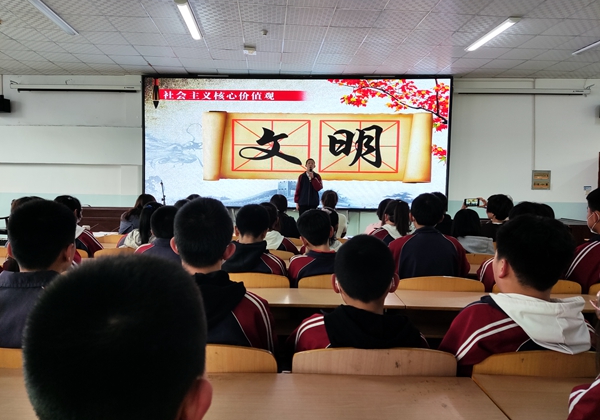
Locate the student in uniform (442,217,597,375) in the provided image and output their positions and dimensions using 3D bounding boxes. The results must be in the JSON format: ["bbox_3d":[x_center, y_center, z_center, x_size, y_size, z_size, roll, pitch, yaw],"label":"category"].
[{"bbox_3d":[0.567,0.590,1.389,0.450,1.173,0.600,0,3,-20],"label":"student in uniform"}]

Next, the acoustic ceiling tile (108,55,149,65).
[{"bbox_3d":[-3.047,-2.703,7.821,0.595,0.020,0.595,1,3,-4],"label":"acoustic ceiling tile"}]

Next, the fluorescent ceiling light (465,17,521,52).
[{"bbox_3d":[2.722,-2.483,6.165,0.145,0.070,1.240,1,3,-4],"label":"fluorescent ceiling light"}]

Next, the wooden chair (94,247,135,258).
[{"bbox_3d":[-1.221,0.651,3.277,0.450,0.820,0.500,1,3,0],"label":"wooden chair"}]

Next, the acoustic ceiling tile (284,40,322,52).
[{"bbox_3d":[0.033,-2.599,6.860,0.600,0.016,0.600,1,3,-4],"label":"acoustic ceiling tile"}]

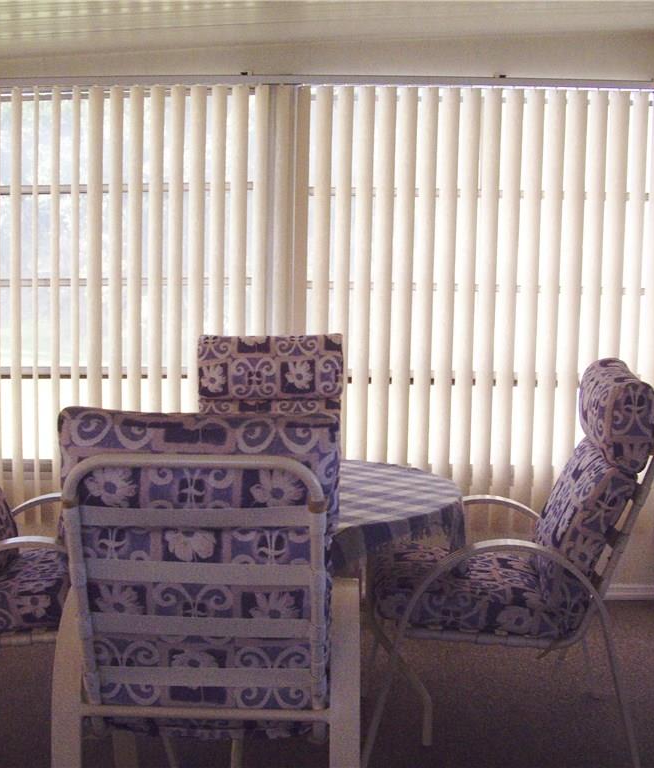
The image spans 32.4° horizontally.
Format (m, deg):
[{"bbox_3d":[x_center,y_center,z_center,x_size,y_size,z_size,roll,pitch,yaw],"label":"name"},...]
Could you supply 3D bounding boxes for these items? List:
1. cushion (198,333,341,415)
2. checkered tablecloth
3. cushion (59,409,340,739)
[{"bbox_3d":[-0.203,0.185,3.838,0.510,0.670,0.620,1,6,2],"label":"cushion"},{"bbox_3d":[-0.112,0.382,3.142,0.990,0.200,0.990,1,6,3],"label":"checkered tablecloth"},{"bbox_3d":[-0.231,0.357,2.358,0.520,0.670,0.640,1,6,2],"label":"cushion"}]

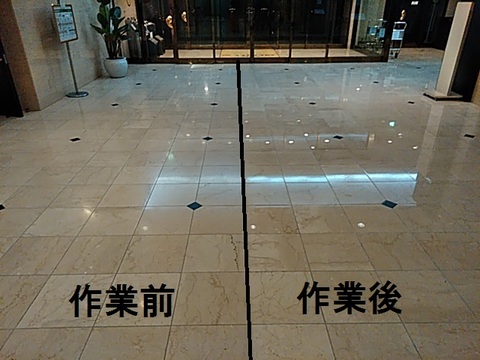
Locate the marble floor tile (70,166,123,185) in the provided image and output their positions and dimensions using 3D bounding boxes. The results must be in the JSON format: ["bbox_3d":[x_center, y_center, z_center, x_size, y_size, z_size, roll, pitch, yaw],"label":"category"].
[{"bbox_3d":[-1.379,-0.040,3.626,0.398,0.020,0.412,-1,26,-1],"label":"marble floor tile"}]

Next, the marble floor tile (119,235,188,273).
[{"bbox_3d":[-0.565,0.496,2.509,0.400,0.020,0.416,-1,26,-1],"label":"marble floor tile"}]

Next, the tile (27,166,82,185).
[{"bbox_3d":[-1.788,-0.036,3.628,0.400,0.020,0.416,-1,26,-1],"label":"tile"}]

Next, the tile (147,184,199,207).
[{"bbox_3d":[-0.573,0.133,3.256,0.400,0.020,0.412,-1,26,-1],"label":"tile"}]

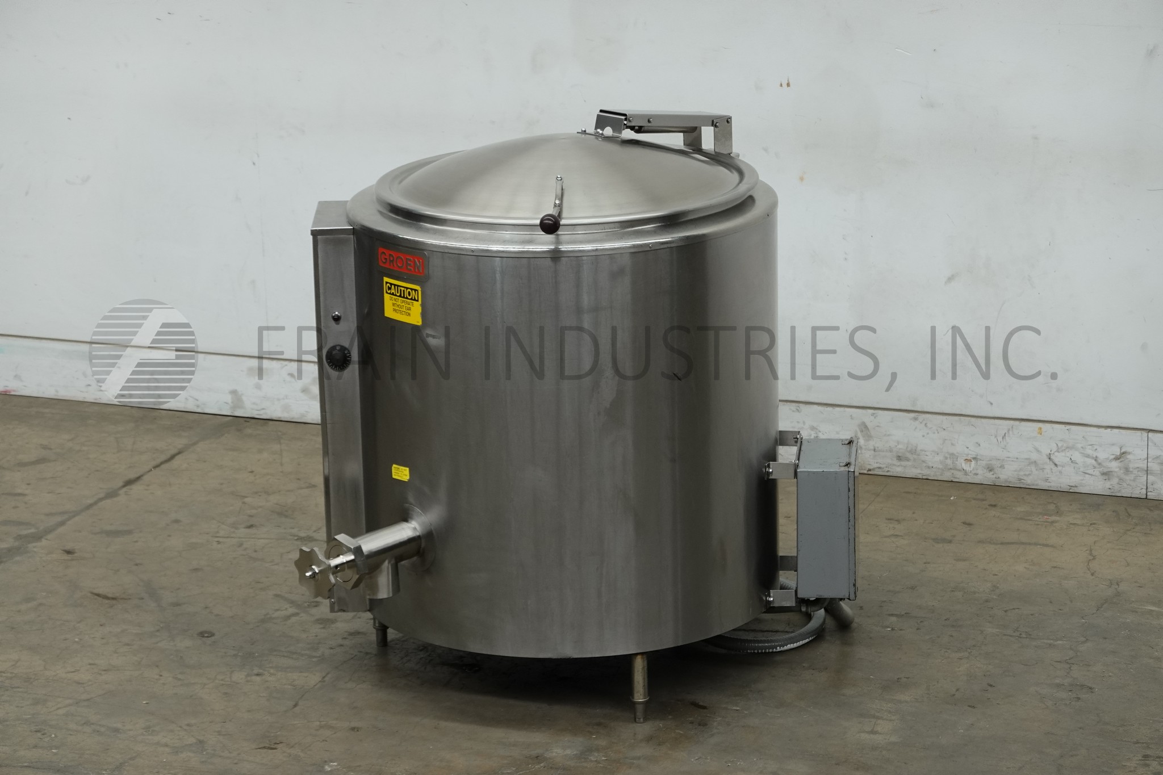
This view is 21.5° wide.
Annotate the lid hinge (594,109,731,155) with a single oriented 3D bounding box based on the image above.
[{"bbox_3d":[0.191,-0.596,7.167,0.349,0.140,0.102,-15,20,-39],"label":"lid hinge"}]

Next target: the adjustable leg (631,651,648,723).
[{"bbox_3d":[0.128,0.665,6.848,0.041,0.178,0.041,-1,16,0],"label":"adjustable leg"}]

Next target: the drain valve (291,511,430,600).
[{"bbox_3d":[-0.476,0.391,6.727,0.130,0.175,0.344,12,21,41],"label":"drain valve"}]

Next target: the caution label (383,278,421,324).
[{"bbox_3d":[-0.393,-0.187,6.713,0.005,0.089,0.123,-16,21,-42],"label":"caution label"}]

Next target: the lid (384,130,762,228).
[{"bbox_3d":[-0.035,-0.510,6.981,0.875,0.120,0.875,0,16,5],"label":"lid"}]

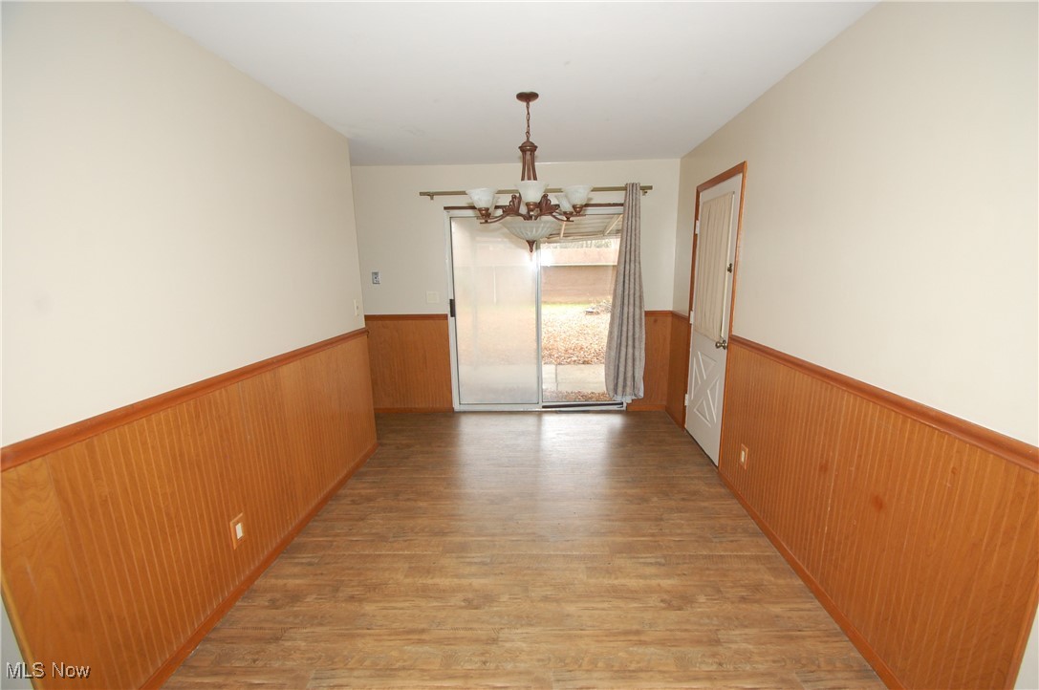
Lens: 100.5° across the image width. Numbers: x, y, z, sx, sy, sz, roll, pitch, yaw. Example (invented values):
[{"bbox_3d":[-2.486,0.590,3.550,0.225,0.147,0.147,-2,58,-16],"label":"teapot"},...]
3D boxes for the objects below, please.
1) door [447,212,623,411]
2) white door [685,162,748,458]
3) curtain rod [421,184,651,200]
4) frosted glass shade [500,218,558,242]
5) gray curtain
[{"bbox_3d":[0.197,-0.304,4.301,1.790,2.020,0.100,0,11,3],"label":"door"},{"bbox_3d":[1.462,-0.158,3.337,0.045,2.020,0.765,0,11,4],"label":"white door"},{"bbox_3d":[0.140,-1.419,4.029,2.150,0.065,0.090,0,11,3],"label":"curtain rod"},{"bbox_3d":[0.072,-0.665,2.540,0.335,0.125,0.335,0,11,4],"label":"frosted glass shade"},{"bbox_3d":[1.032,-0.457,4.142,0.380,2.080,0.140,0,11,3],"label":"gray curtain"}]

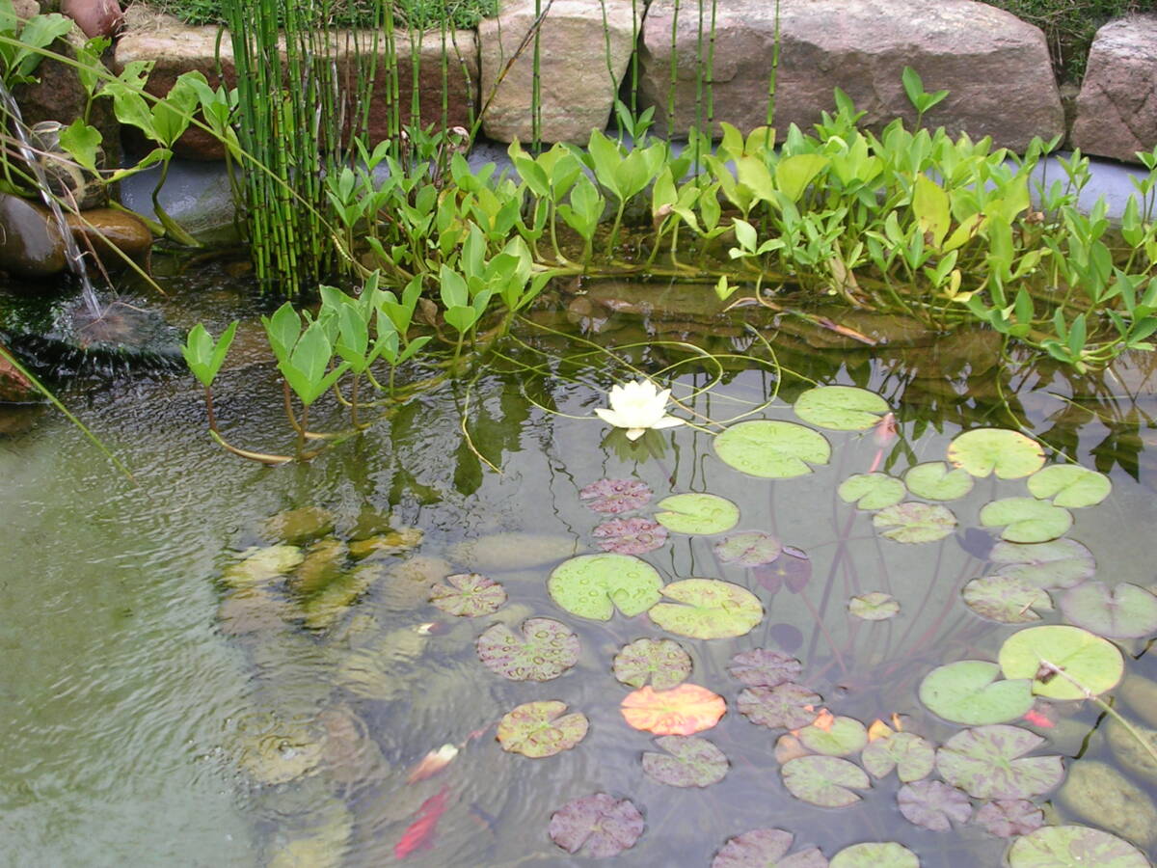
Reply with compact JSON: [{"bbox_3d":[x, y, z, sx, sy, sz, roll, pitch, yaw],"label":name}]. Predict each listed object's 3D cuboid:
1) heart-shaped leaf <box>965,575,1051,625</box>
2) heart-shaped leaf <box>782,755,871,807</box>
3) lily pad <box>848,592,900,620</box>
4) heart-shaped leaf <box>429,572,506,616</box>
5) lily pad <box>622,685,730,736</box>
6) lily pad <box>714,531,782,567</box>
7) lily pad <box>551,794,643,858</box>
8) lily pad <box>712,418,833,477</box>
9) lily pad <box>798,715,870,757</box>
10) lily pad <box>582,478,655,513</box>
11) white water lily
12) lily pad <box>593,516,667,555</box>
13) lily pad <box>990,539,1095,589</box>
[{"bbox_3d":[0.472,0.179,2.459,0.099,0.014,0.089,22,37,34],"label":"heart-shaped leaf"},{"bbox_3d":[0.253,0.354,2.290,0.087,0.012,0.089,11,31,20],"label":"heart-shaped leaf"},{"bbox_3d":[0.340,0.198,2.573,0.060,0.012,0.054,-17,33,-28],"label":"lily pad"},{"bbox_3d":[-0.129,0.185,2.596,0.089,0.012,0.094,-22,36,-34],"label":"heart-shaped leaf"},{"bbox_3d":[0.103,0.296,2.408,0.113,0.010,0.092,1,30,2],"label":"lily pad"},{"bbox_3d":[0.203,0.138,2.685,0.074,0.010,0.084,23,37,35],"label":"lily pad"},{"bbox_3d":[0.017,0.369,2.127,0.089,0.014,0.094,0,30,0],"label":"lily pad"},{"bbox_3d":[0.251,0.018,2.896,0.161,0.012,0.149,0,29,0],"label":"lily pad"},{"bbox_3d":[0.266,0.317,2.357,0.077,0.012,0.075,3,29,5],"label":"lily pad"},{"bbox_3d":[0.048,0.077,2.792,0.093,0.010,0.081,-8,31,-13],"label":"lily pad"},{"bbox_3d":[0.075,-0.039,2.789,0.113,0.056,0.109,0,30,0],"label":"white water lily"},{"bbox_3d":[0.062,0.123,2.708,0.091,0.012,0.085,0,29,0],"label":"lily pad"},{"bbox_3d":[0.550,0.153,2.659,0.128,0.010,0.113,-3,30,-6],"label":"lily pad"}]

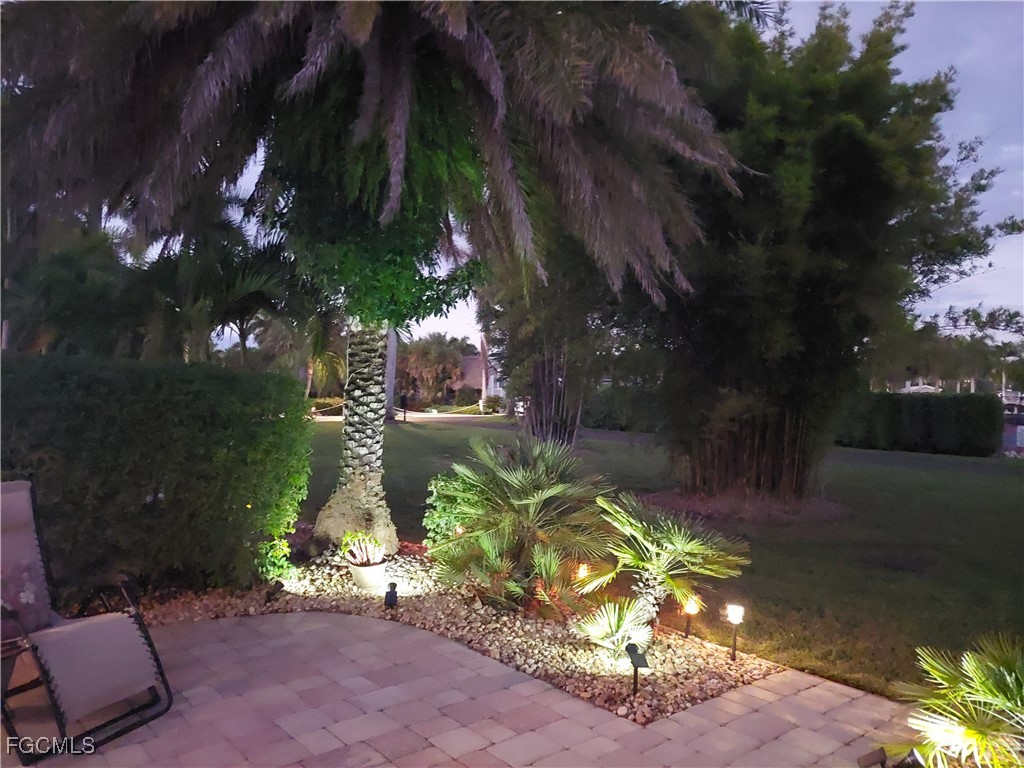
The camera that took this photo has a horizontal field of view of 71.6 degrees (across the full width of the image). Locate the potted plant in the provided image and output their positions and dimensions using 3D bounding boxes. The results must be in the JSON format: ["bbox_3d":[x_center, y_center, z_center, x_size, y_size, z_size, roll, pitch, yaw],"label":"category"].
[{"bbox_3d":[-1.224,1.471,5.850,0.380,0.480,0.370,0,-1,0],"label":"potted plant"}]

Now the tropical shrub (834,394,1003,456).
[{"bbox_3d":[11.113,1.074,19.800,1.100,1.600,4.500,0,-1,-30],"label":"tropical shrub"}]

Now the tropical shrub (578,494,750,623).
[{"bbox_3d":[1.078,1.241,5.050,1.220,0.900,1.100,0,-1,0],"label":"tropical shrub"}]

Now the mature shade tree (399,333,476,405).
[{"bbox_3d":[-5.561,-1.082,53.000,5.600,5.200,5.000,0,-1,0],"label":"mature shade tree"}]

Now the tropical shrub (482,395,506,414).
[{"bbox_3d":[-1.109,1.299,45.000,1.550,1.300,1.400,0,-1,0],"label":"tropical shrub"}]

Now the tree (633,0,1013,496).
[{"bbox_3d":[5.335,-2.345,12.200,6.400,8.400,5.600,0,-1,0],"label":"tree"}]

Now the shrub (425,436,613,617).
[{"bbox_3d":[0.053,1.162,5.750,1.500,1.420,1.400,0,-1,0],"label":"shrub"}]

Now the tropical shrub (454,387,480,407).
[{"bbox_3d":[-3.134,0.880,50.000,1.800,1.450,1.600,0,-1,0],"label":"tropical shrub"}]

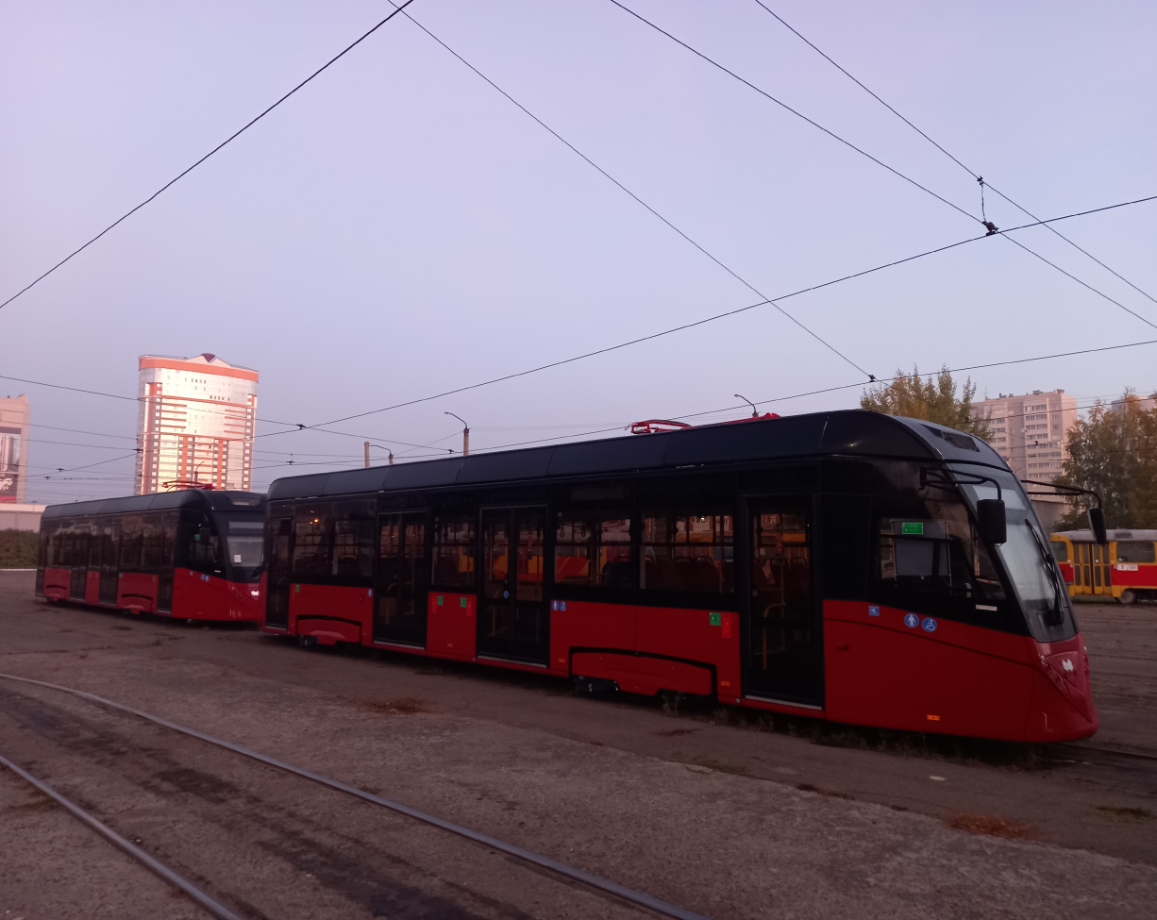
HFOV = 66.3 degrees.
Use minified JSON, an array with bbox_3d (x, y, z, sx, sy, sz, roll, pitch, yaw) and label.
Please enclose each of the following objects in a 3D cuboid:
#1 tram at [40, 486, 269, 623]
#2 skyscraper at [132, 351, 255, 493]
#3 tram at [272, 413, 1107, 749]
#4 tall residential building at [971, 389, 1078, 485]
[{"bbox_3d":[-11.593,2.581,24.150,2.500,3.300,13.985,6,-8,-44],"label":"tram"},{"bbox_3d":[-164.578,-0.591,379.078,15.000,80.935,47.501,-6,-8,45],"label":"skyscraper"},{"bbox_3d":[-0.356,1.441,12.613,2.500,3.300,13.985,6,-8,-43],"label":"tram"},{"bbox_3d":[139.446,5.901,275.494,14.361,50.159,26.596,6,-8,-44],"label":"tall residential building"}]

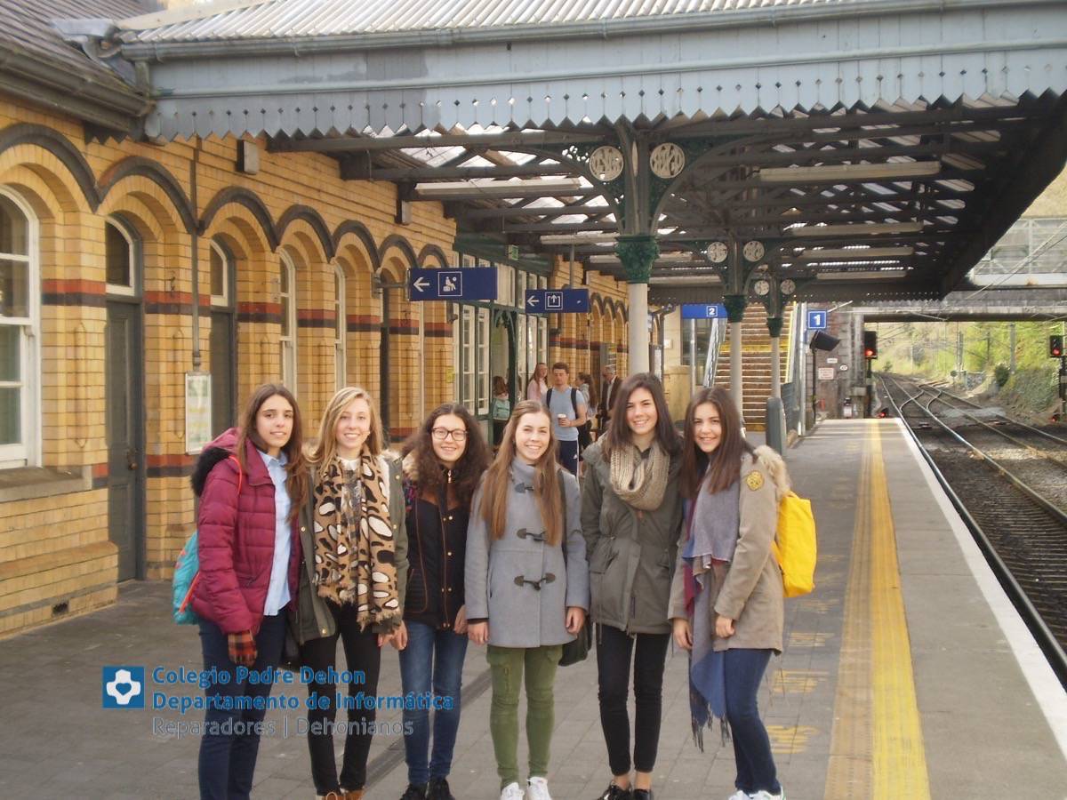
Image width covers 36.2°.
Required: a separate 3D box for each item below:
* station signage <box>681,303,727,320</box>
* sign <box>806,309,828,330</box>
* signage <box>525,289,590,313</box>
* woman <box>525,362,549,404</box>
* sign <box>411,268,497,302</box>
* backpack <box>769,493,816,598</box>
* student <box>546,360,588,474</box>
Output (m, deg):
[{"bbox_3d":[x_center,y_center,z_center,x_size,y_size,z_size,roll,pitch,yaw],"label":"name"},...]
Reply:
[{"bbox_3d":[4.552,-2.336,43.000,1.290,0.390,0.060,0,1,12],"label":"station signage"},{"bbox_3d":[7.577,-2.133,43.600,0.530,0.510,0.050,0,1,12],"label":"sign"},{"bbox_3d":[0.375,-1.575,26.000,1.050,0.380,0.060,0,1,12],"label":"signage"},{"bbox_3d":[0.058,0.309,23.512,0.460,1.680,0.320,-1,1,-31],"label":"woman"},{"bbox_3d":[-0.936,-1.353,19.100,1.050,0.382,0.060,0,1,7],"label":"sign"},{"bbox_3d":[0.980,0.585,6.570,0.170,0.410,0.280,-1,1,-37],"label":"backpack"},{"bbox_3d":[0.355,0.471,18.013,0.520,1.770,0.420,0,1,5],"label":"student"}]

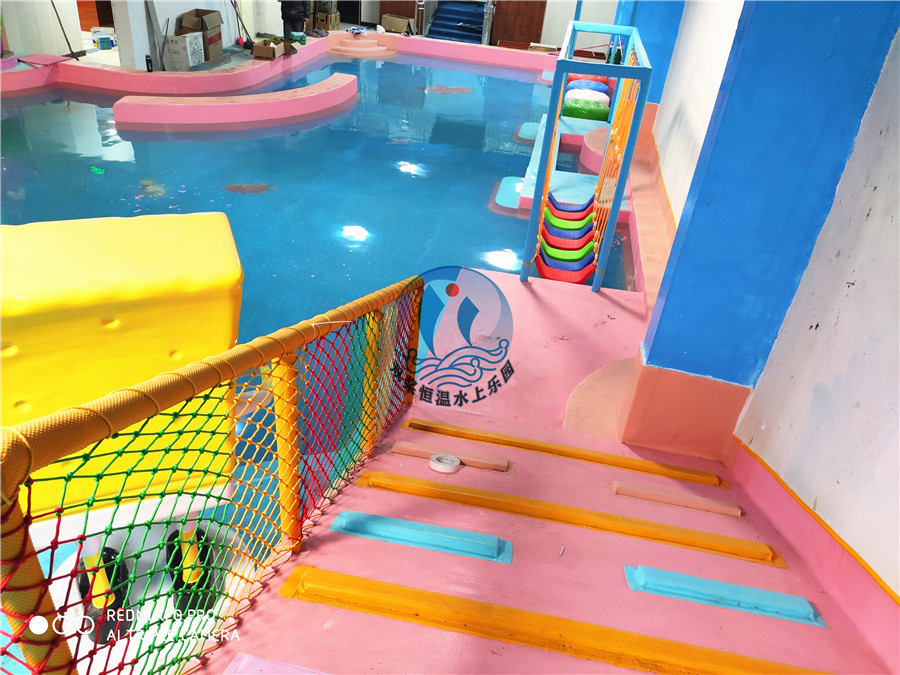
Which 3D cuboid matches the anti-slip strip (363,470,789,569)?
[{"bbox_3d":[0.489,0.759,2.894,1.802,0.040,0.140,9,10,7],"label":"anti-slip strip"}]

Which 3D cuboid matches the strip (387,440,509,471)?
[{"bbox_3d":[0.002,0.602,3.418,0.580,0.034,0.082,9,10,7],"label":"strip"}]

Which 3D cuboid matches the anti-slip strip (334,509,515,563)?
[{"bbox_3d":[-0.103,0.735,2.538,0.683,0.040,0.140,9,10,7],"label":"anti-slip strip"}]

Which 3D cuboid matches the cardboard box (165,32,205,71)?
[{"bbox_3d":[-4.636,-5.013,11.818,0.425,0.523,0.580,6,32,2],"label":"cardboard box"}]

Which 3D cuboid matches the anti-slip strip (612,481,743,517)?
[{"bbox_3d":[1.095,0.781,3.269,0.581,0.034,0.082,9,10,7],"label":"anti-slip strip"}]

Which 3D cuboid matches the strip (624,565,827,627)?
[{"bbox_3d":[0.978,0.913,2.409,0.662,0.040,0.140,9,10,7],"label":"strip"}]

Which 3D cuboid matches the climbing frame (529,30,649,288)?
[{"bbox_3d":[1.304,-1.881,6.526,0.692,1.836,2.665,9,32,7],"label":"climbing frame"}]

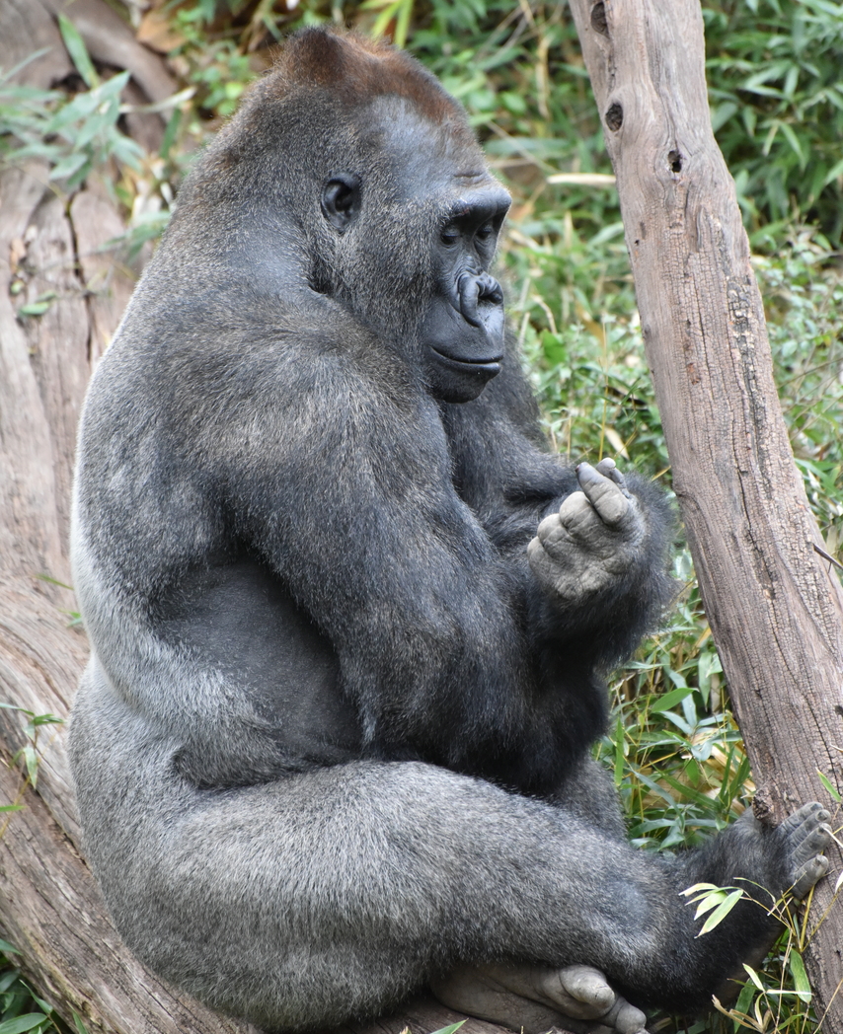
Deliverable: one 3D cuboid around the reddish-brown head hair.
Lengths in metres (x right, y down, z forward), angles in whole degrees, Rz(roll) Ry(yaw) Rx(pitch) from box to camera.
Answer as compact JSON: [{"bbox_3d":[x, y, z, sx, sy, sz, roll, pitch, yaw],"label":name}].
[{"bbox_3d":[-0.059,-0.456,9.450,0.210,0.110,0.160,7,13,29],"label":"reddish-brown head hair"}]

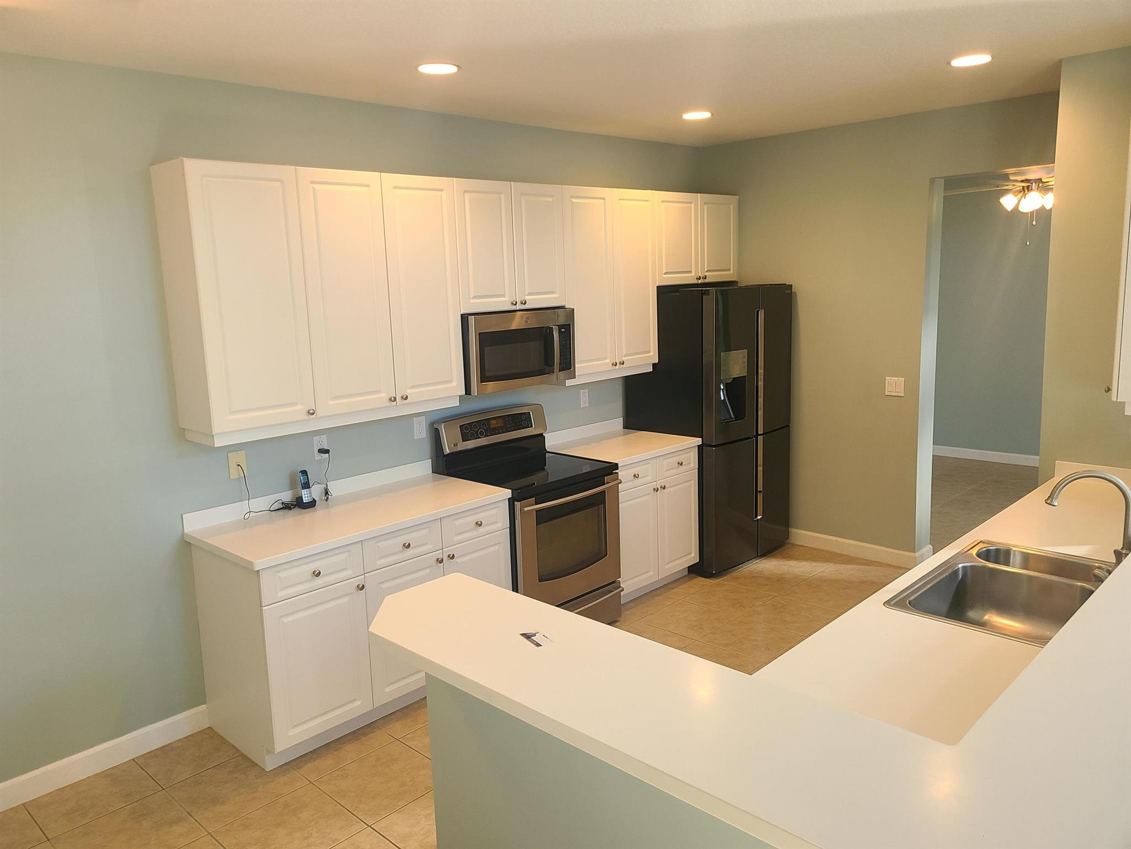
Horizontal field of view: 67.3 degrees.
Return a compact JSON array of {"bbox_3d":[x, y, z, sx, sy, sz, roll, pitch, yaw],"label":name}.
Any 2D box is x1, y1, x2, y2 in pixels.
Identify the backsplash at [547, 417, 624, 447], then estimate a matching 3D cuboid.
[{"bbox_3d":[0.106,0.046,5.422,0.020,0.076,0.798,8,14,43],"label":"backsplash"}]

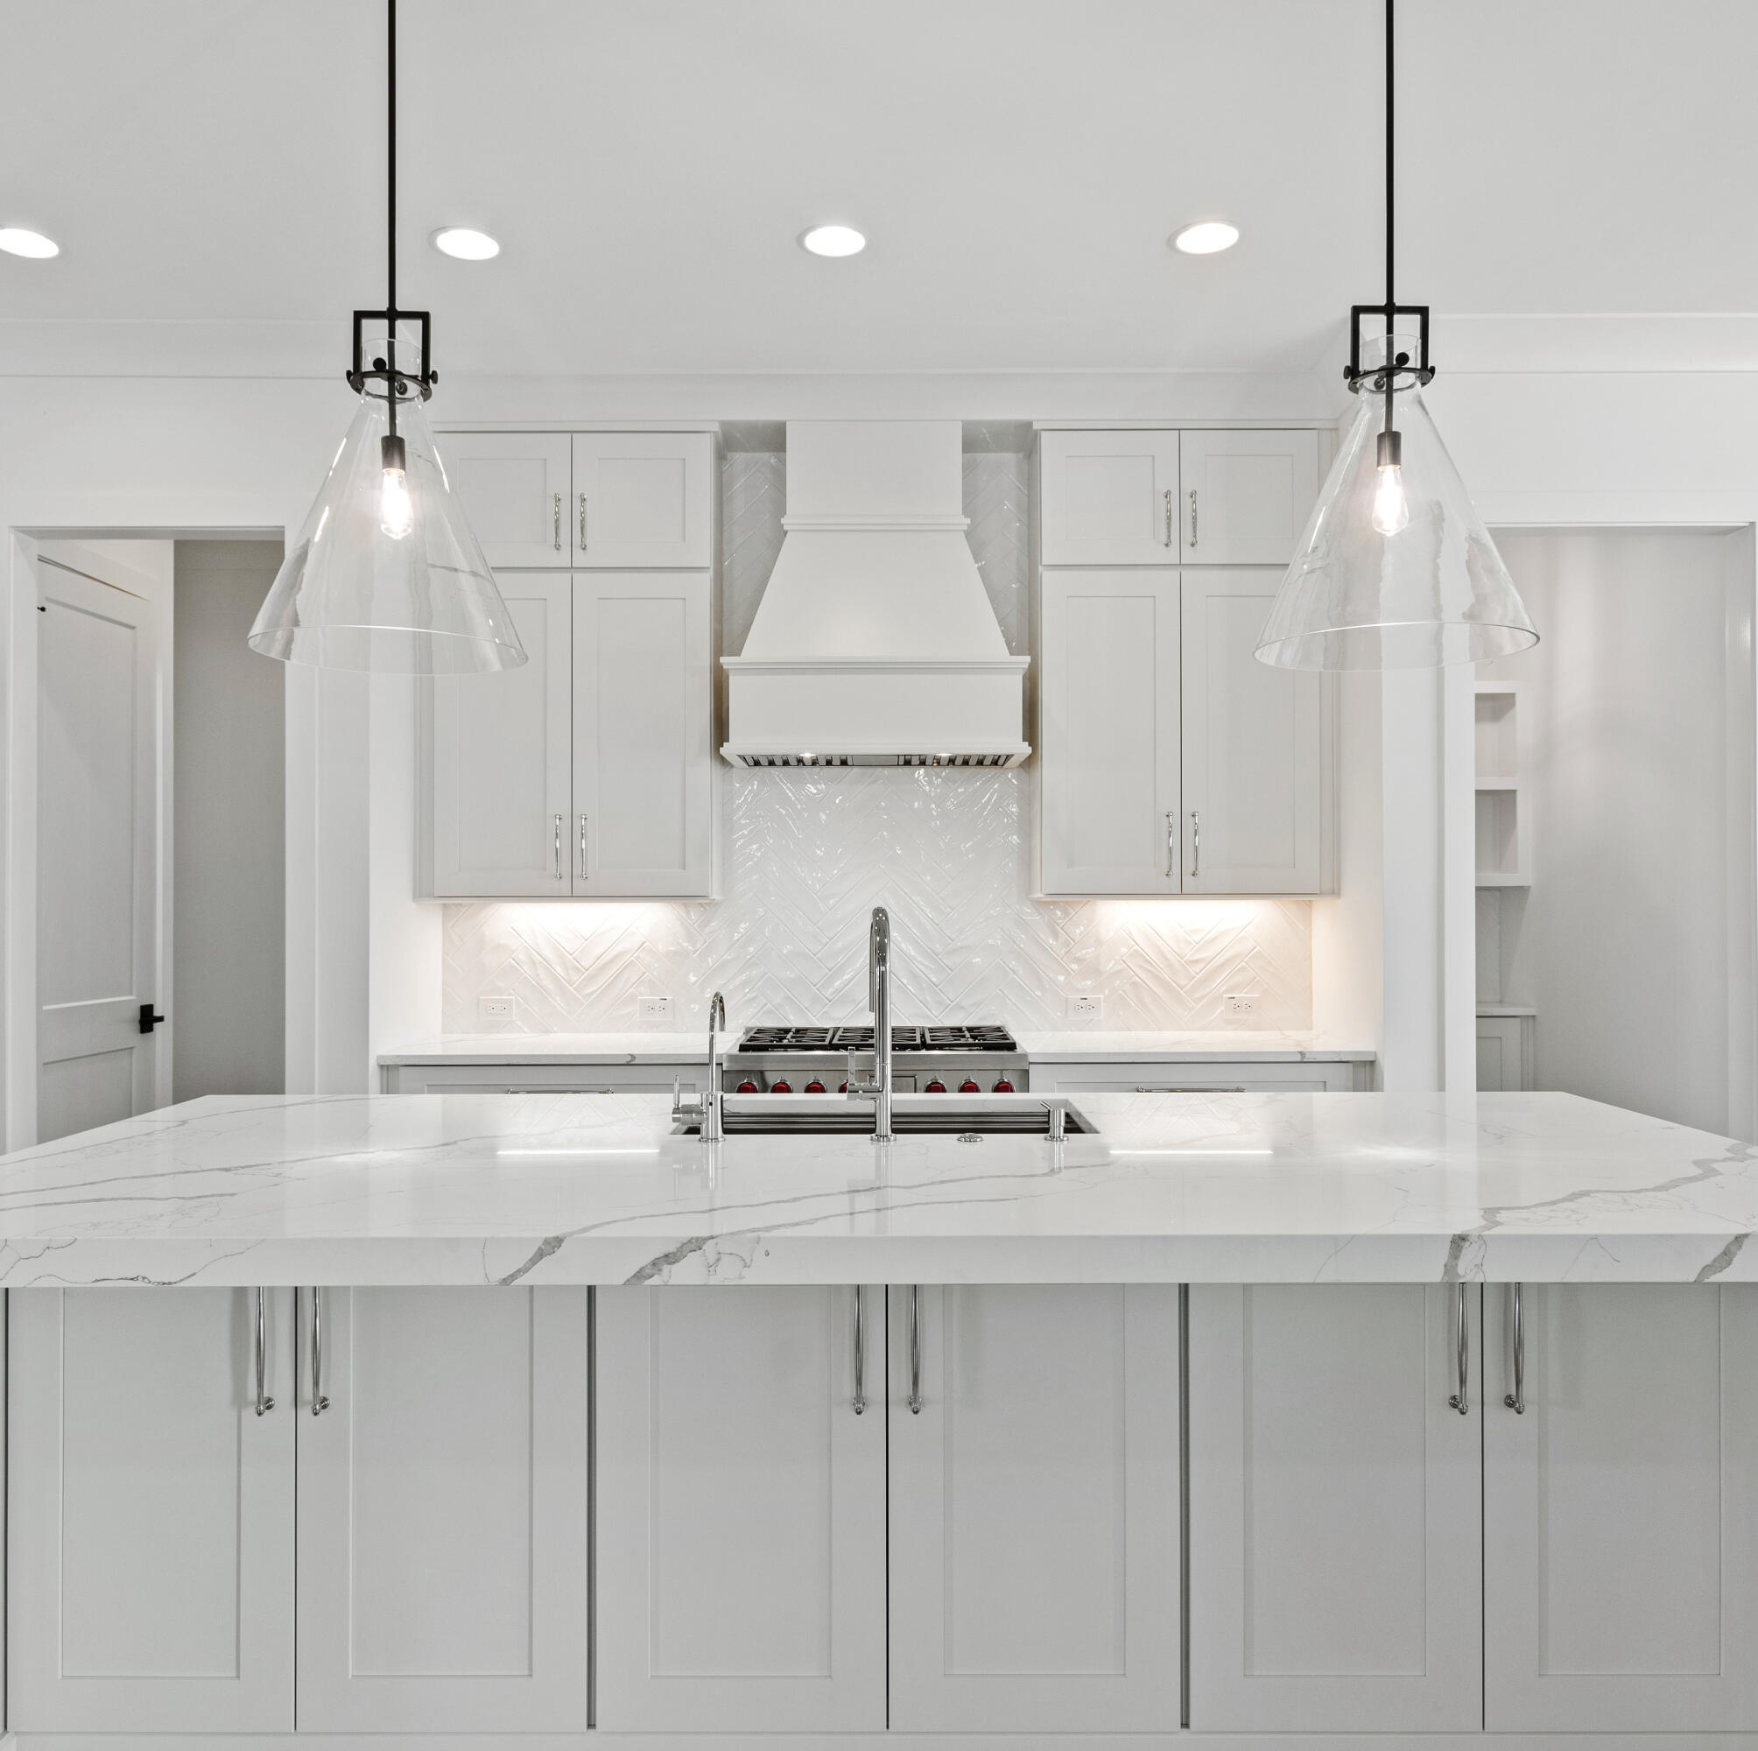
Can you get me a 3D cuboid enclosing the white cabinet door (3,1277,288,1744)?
[{"bbox_3d":[-1.141,0.961,2.189,0.448,0.764,0.028,0,-1,0],"label":"white cabinet door"}]

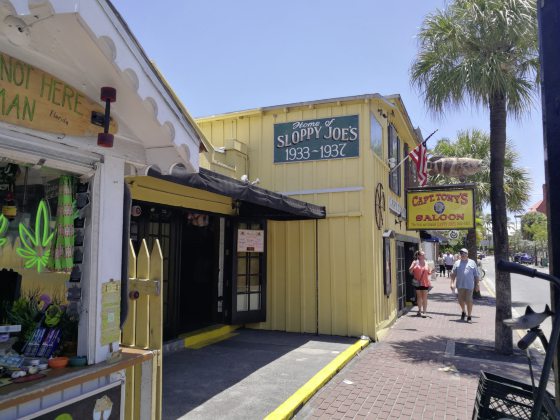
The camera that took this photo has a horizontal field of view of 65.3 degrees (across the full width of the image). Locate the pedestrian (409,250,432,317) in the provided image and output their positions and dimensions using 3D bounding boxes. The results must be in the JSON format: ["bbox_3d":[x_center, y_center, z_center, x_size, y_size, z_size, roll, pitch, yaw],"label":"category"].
[{"bbox_3d":[3.558,1.855,11.102,0.580,1.659,0.420,-2,-6,22],"label":"pedestrian"}]

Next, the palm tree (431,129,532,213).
[{"bbox_3d":[7.463,0.090,16.110,3.620,6.110,3.500,-2,-6,22],"label":"palm tree"}]

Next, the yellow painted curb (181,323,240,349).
[{"bbox_3d":[-1.253,2.263,7.995,0.250,0.130,1.850,-2,-6,22],"label":"yellow painted curb"}]

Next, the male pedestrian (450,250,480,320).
[{"bbox_3d":[4.379,1.766,10.375,0.680,1.698,0.500,-2,-6,22],"label":"male pedestrian"}]

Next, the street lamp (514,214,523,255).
[{"bbox_3d":[29.970,3.654,54.710,1.000,6.200,0.600,-2,-6,22],"label":"street lamp"}]

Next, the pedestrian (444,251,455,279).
[{"bbox_3d":[10.388,3.326,26.849,0.600,1.666,0.420,-2,-6,22],"label":"pedestrian"}]

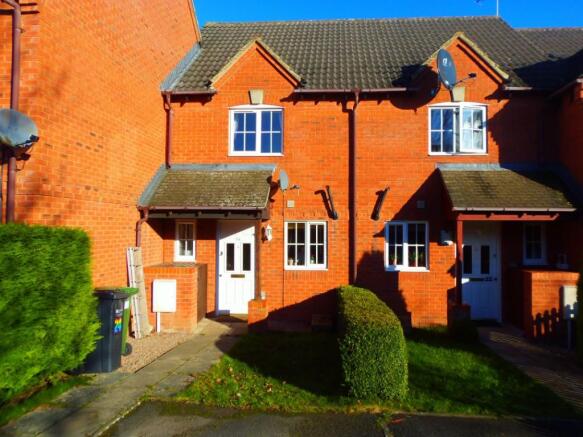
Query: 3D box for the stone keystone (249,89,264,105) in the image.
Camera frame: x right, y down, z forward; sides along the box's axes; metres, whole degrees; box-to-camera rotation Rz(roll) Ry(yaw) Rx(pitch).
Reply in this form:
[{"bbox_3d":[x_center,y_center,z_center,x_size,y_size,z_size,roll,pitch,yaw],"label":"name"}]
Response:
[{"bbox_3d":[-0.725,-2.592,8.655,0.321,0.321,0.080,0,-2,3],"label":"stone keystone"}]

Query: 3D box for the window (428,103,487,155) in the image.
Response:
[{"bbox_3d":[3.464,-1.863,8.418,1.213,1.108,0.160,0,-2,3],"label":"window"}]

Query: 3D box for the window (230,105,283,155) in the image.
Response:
[{"bbox_3d":[-0.739,-1.881,8.684,1.180,1.103,0.100,0,-2,3],"label":"window"}]

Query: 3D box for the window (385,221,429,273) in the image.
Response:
[{"bbox_3d":[2.399,0.581,8.424,0.910,1.053,0.100,0,-2,3],"label":"window"}]

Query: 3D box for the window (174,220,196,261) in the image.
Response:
[{"bbox_3d":[-2.262,0.502,8.691,0.446,0.898,0.090,0,-2,3],"label":"window"}]

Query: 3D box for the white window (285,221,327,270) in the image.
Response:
[{"bbox_3d":[0.310,0.579,8.548,0.905,1.040,0.090,0,-2,3],"label":"white window"}]

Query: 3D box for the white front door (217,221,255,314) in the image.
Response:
[{"bbox_3d":[-1.151,1.034,8.627,0.920,2.024,0.090,0,-2,3],"label":"white front door"}]

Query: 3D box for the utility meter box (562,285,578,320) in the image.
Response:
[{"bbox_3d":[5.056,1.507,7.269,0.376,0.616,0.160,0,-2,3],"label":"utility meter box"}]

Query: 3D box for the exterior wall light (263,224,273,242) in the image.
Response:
[{"bbox_3d":[-0.478,0.313,8.454,0.171,0.351,0.201,0,-2,3],"label":"exterior wall light"}]

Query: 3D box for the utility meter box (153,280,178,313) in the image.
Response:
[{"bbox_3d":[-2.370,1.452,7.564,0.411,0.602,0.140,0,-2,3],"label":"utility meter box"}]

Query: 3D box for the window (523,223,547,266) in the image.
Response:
[{"bbox_3d":[4.987,0.521,8.295,0.477,0.895,0.100,0,-2,3],"label":"window"}]

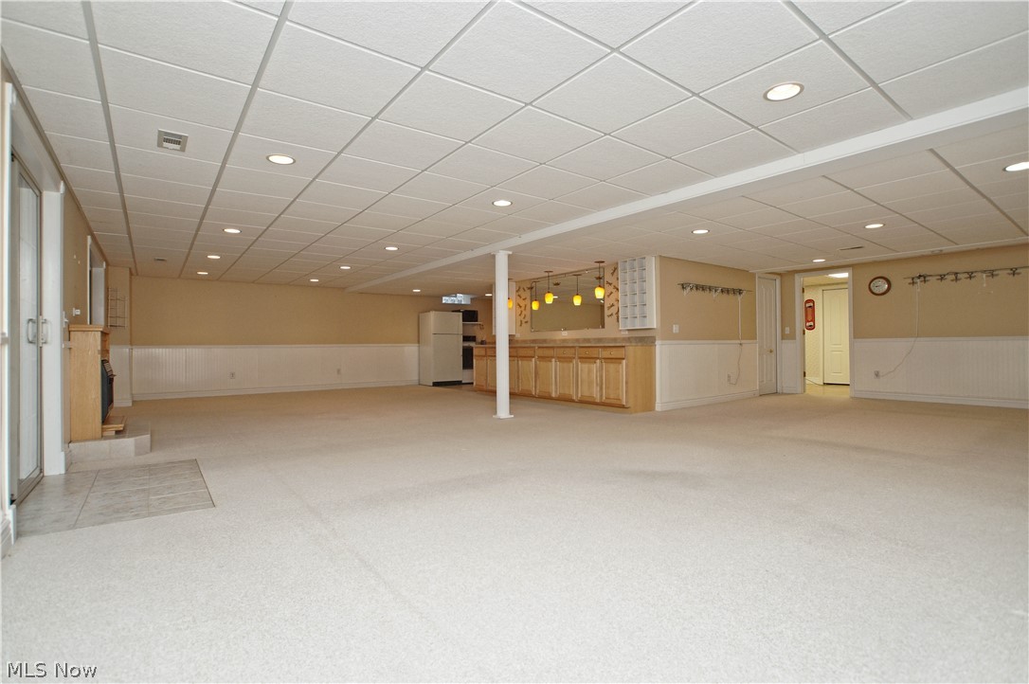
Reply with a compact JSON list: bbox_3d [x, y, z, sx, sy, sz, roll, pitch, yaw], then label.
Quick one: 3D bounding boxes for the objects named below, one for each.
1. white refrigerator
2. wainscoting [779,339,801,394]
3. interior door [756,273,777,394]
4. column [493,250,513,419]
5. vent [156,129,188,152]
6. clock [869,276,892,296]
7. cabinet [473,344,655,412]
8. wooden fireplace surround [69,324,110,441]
[{"bbox_3d":[-1.712,0.155,10.586,0.760,1.650,0.720,0,0,-37],"label":"white refrigerator"},{"bbox_3d":[5.041,0.457,8.403,0.030,0.970,0.250,0,0,-37],"label":"wainscoting"},{"bbox_3d":[4.548,-0.086,8.239,0.710,2.050,0.050,0,0,-37],"label":"interior door"},{"bbox_3d":[-0.151,-0.101,5.843,0.190,2.126,0.190,0,0,-37],"label":"column"},{"bbox_3d":[-2.121,-1.239,2.835,0.150,0.025,0.290,0,0,-37],"label":"vent"},{"bbox_3d":[5.897,-0.895,7.372,0.050,0.320,0.320,0,0,-37],"label":"clock"},{"bbox_3d":[0.565,0.502,7.679,0.610,0.920,3.800,0,0,-37],"label":"cabinet"},{"bbox_3d":[-3.732,0.337,4.045,0.210,0.950,0.840,0,0,-37],"label":"wooden fireplace surround"}]

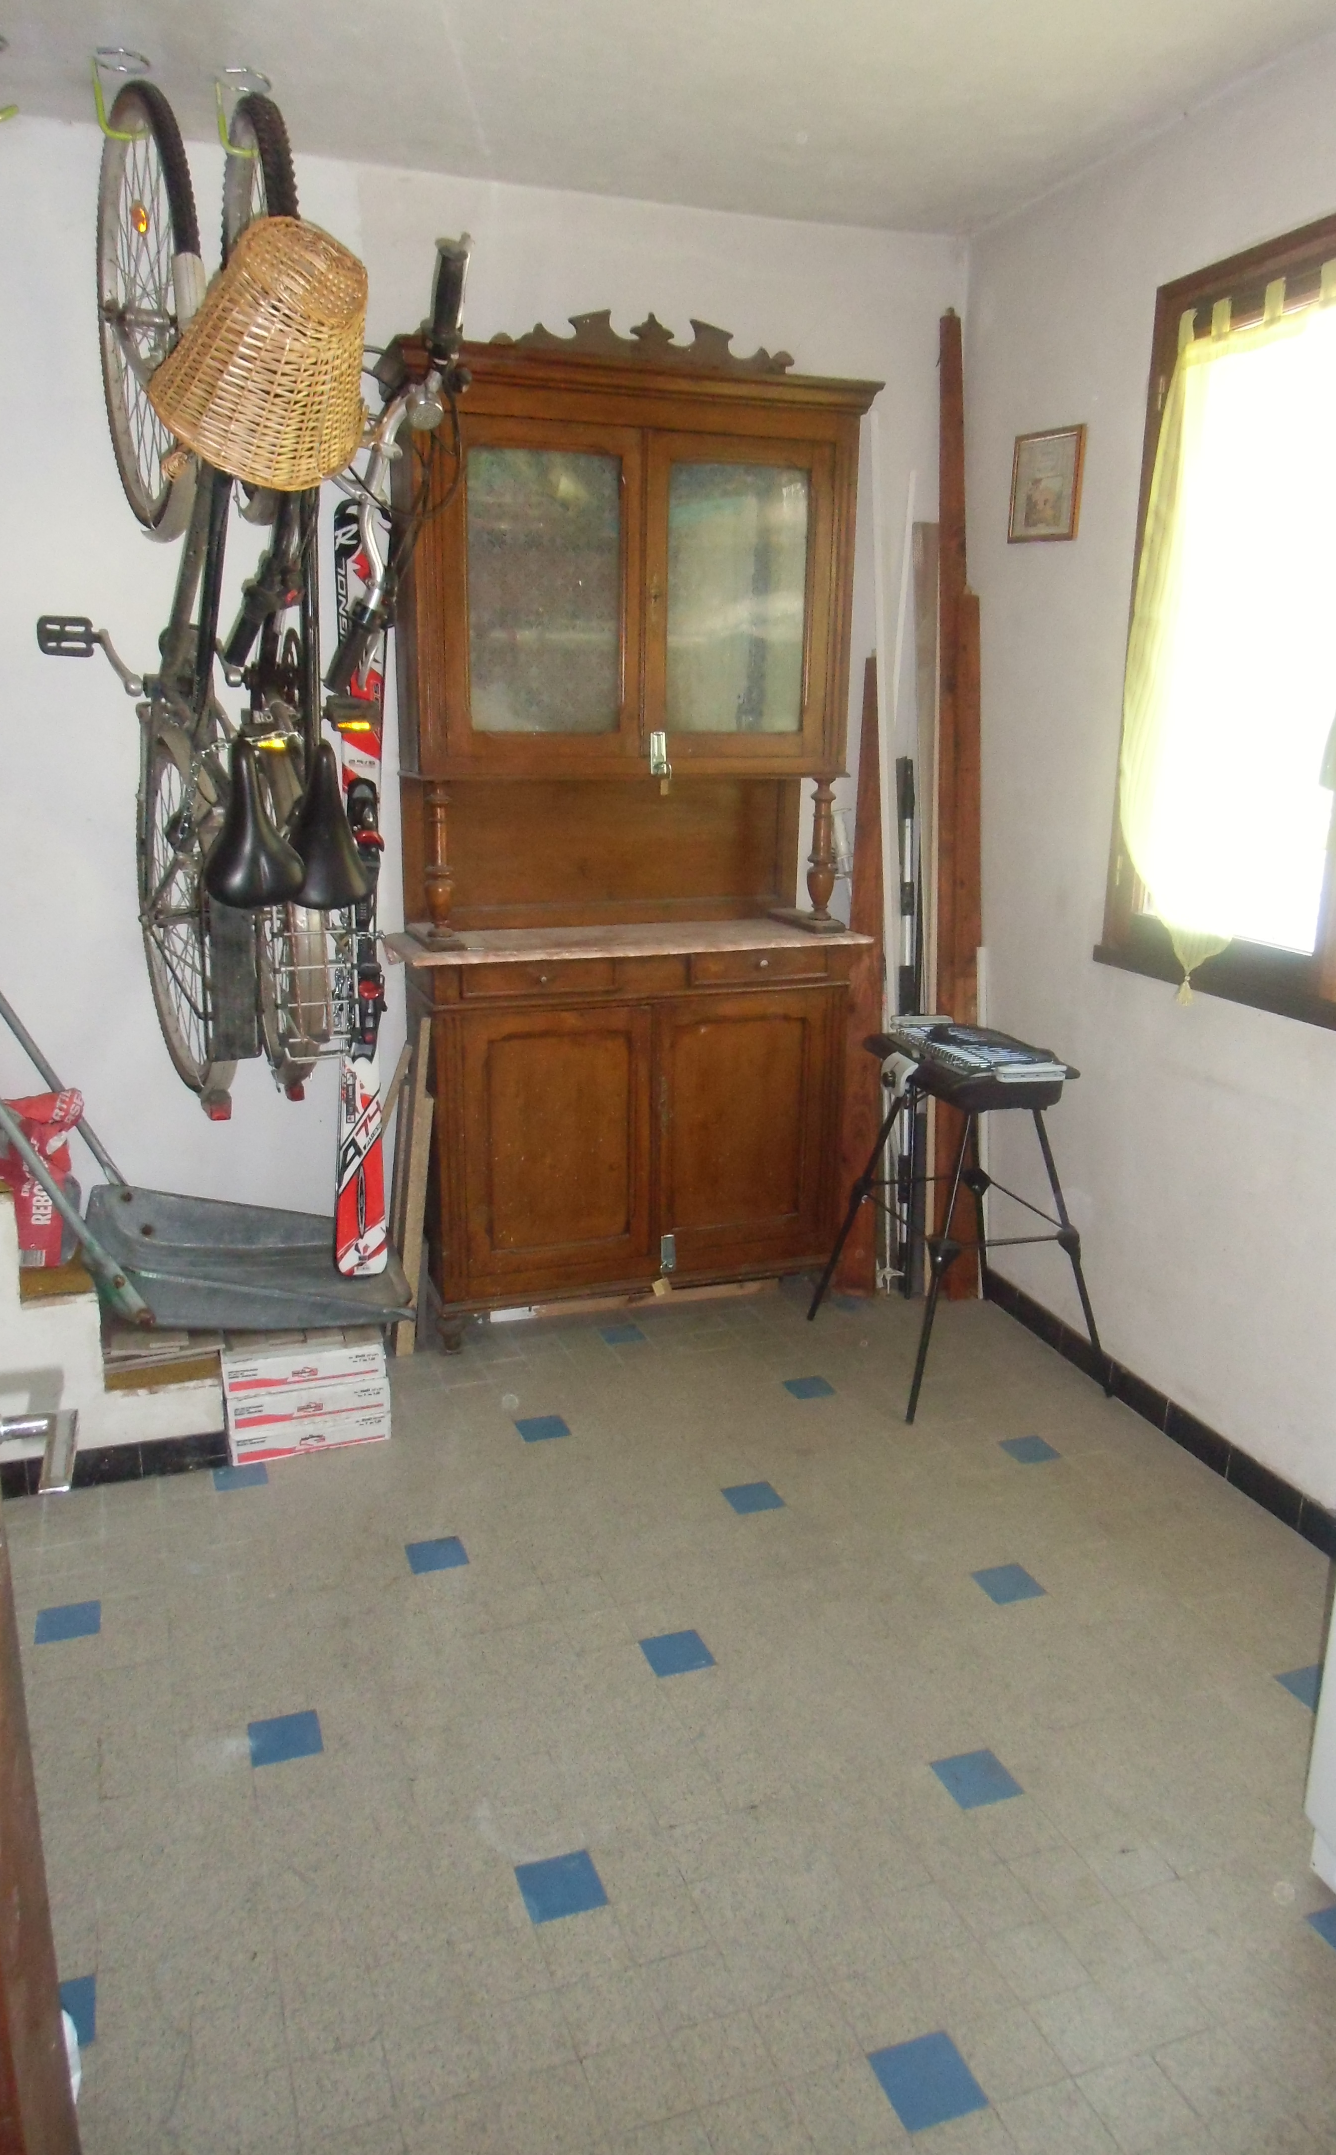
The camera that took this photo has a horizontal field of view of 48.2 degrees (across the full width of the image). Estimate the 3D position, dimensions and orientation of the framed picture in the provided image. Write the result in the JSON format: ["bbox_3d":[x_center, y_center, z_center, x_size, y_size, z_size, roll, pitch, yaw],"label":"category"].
[{"bbox_3d":[0.834,-1.297,3.289,0.015,0.230,0.275,-4,14,-17],"label":"framed picture"}]

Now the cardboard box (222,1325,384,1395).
[{"bbox_3d":[-0.770,0.540,3.083,0.310,0.075,0.310,-5,15,-22],"label":"cardboard box"}]

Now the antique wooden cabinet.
[{"bbox_3d":[-0.083,-0.505,3.432,1.083,2.225,0.349,-5,15,-20],"label":"antique wooden cabinet"}]

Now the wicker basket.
[{"bbox_3d":[-0.576,-1.101,2.222,0.335,0.335,0.250,27,-33,-19],"label":"wicker basket"}]

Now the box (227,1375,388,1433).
[{"bbox_3d":[-0.765,0.615,3.093,0.310,0.075,0.310,-5,15,-22],"label":"box"}]

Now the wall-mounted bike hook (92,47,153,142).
[{"bbox_3d":[-0.951,-1.717,2.624,0.102,0.120,0.099,-4,15,-19],"label":"wall-mounted bike hook"}]

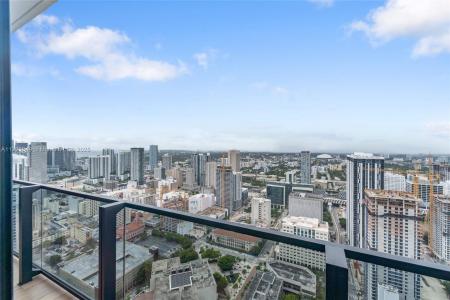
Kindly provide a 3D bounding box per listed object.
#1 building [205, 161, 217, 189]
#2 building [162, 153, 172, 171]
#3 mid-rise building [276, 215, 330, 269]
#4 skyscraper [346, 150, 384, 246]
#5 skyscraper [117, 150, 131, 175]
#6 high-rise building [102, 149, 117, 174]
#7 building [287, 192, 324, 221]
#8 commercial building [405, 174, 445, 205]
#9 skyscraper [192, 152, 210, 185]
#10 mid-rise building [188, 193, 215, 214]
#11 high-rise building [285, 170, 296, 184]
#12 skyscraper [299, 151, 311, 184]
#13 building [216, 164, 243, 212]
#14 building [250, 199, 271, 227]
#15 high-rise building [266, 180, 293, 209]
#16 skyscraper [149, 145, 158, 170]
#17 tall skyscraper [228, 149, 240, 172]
[{"bbox_3d":[-53.340,98.200,699.130,20.000,113.000,44.000,0,0,28],"label":"building"},{"bbox_3d":[-395.990,98.700,1257.510,34.000,106.000,33.000,0,0,28],"label":"building"},{"bbox_3d":[106.770,127.074,261.000,62.000,54.000,27.000,1,0,24],"label":"mid-rise building"},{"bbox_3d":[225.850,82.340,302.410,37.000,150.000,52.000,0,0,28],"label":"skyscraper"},{"bbox_3d":[-578.140,80.910,1073.910,24.000,135.000,64.000,0,0,28],"label":"skyscraper"},{"bbox_3d":[-724.230,68.004,1185.000,48.000,154.000,54.000,1,0,24],"label":"high-rise building"},{"bbox_3d":[144.855,118.954,337.000,53.000,71.000,40.000,1,0,24],"label":"building"},{"bbox_3d":[565.560,121.090,534.080,60.000,84.000,43.000,0,0,28],"label":"commercial building"},{"bbox_3d":[-101.320,83.003,800.000,50.000,136.000,48.000,1,0,24],"label":"skyscraper"},{"bbox_3d":[-58.650,132.750,452.220,30.000,42.000,48.000,0,0,28],"label":"mid-rise building"},{"bbox_3d":[238.390,116.002,676.000,38.000,78.000,38.000,1,0,24],"label":"high-rise building"},{"bbox_3d":[333.650,84.090,778.380,32.000,153.000,36.000,0,0,28],"label":"skyscraper"},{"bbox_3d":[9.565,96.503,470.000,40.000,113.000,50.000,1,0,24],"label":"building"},{"bbox_3d":[73.420,125.910,379.750,33.500,59.000,22.500,0,0,28],"label":"building"},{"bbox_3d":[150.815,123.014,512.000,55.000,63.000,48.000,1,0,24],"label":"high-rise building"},{"bbox_3d":[-446.760,61.700,1182.210,46.000,178.000,26.000,0,0,28],"label":"skyscraper"},{"bbox_3d":[39.275,75.897,738.000,36.000,155.000,36.000,1,0,24],"label":"tall skyscraper"}]

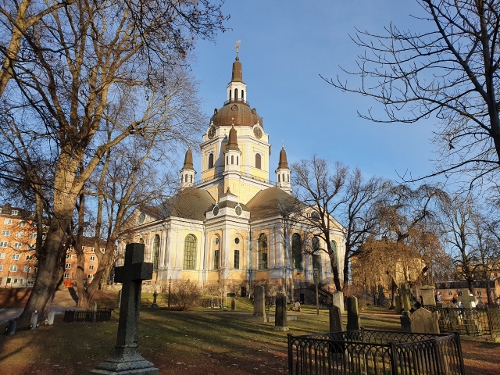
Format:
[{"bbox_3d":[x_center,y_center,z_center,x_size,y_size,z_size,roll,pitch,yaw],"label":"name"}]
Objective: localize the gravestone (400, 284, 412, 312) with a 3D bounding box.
[{"bbox_3d":[10.419,7.440,24.924,0.400,1.880,0.850,12,-21,-33],"label":"gravestone"}]

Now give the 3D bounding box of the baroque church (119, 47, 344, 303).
[{"bbox_3d":[-3.740,-7.687,100.982,51.000,74.500,51.000,16,-24,-41],"label":"baroque church"}]

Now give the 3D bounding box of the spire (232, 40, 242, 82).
[{"bbox_3d":[-3.671,-37.011,110.246,2.900,14.200,2.900,16,-24,-41],"label":"spire"}]

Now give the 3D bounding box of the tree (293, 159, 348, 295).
[{"bbox_3d":[9.147,5.093,47.687,7.000,18.900,7.000,0,-18,0],"label":"tree"}]

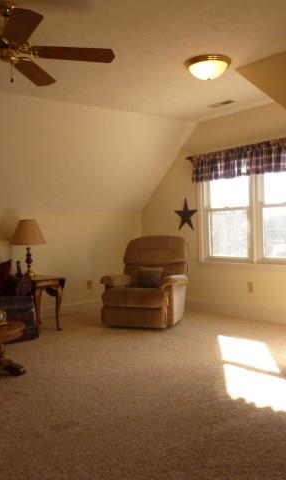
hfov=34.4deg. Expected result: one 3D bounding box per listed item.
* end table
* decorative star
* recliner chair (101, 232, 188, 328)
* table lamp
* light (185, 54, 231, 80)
[{"bbox_3d":[-1.233,0.747,5.430,0.422,0.598,0.673,-3,2,-39],"label":"end table"},{"bbox_3d":[0.591,-0.349,6.325,0.040,0.439,0.422,-3,2,-39],"label":"decorative star"},{"bbox_3d":[0.051,0.469,5.740,0.935,1.045,0.923,-1,2,22],"label":"recliner chair"},{"bbox_3d":[-1.294,0.111,5.271,0.422,0.684,0.422,-3,2,-39],"label":"table lamp"},{"bbox_3d":[0.553,-1.432,3.909,0.390,0.123,0.390,-2,1,0],"label":"light"}]

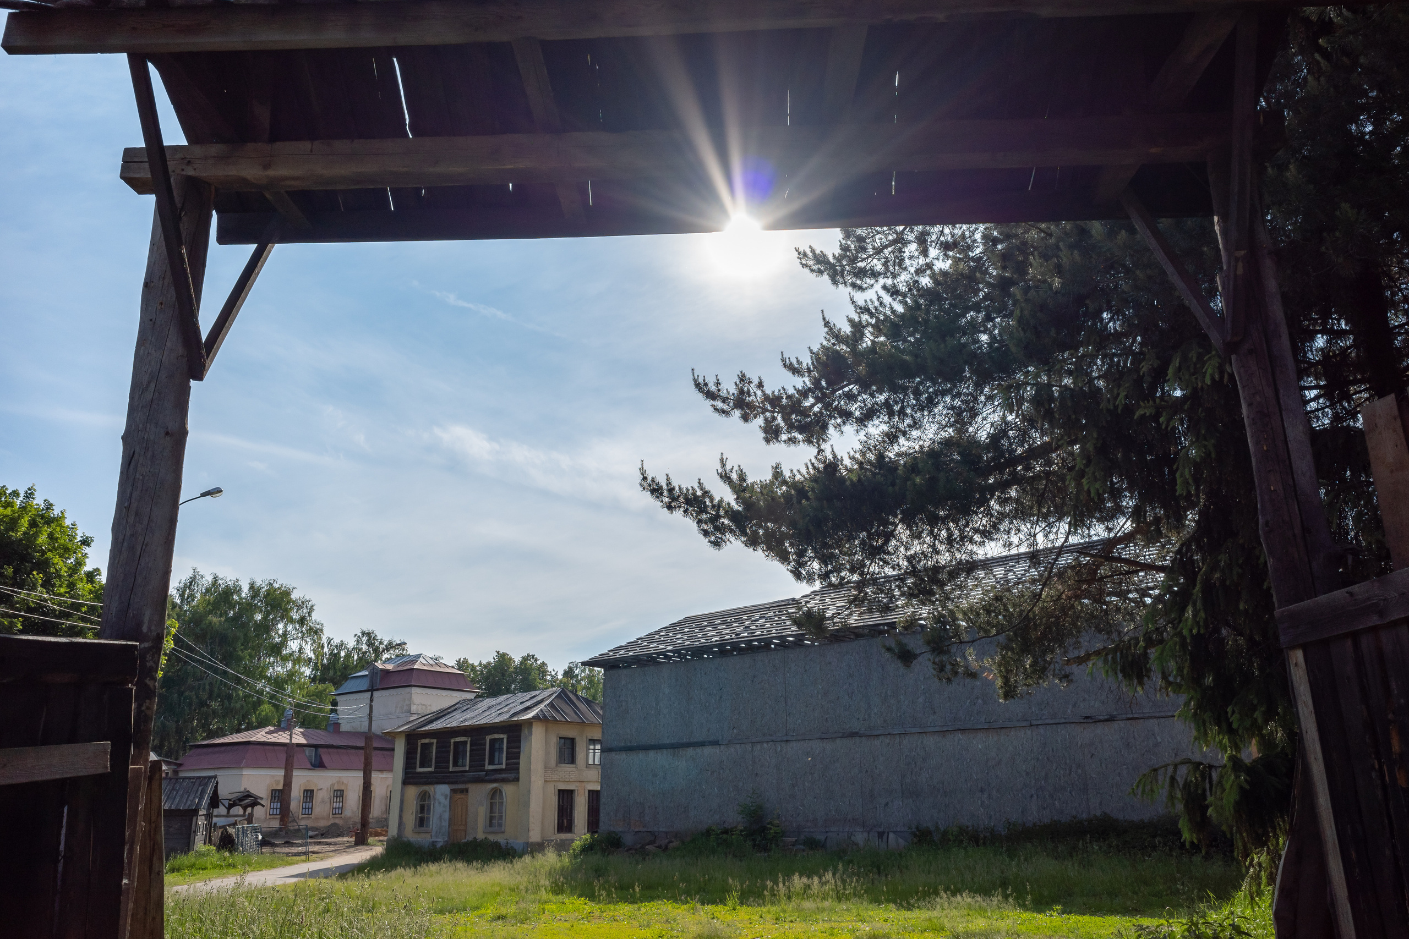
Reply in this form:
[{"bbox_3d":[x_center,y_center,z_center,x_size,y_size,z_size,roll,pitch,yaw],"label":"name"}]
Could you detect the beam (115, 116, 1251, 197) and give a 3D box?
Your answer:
[{"bbox_3d":[-0.046,-1.415,4.917,5.160,0.165,0.125,-1,-18,2],"label":"beam"}]

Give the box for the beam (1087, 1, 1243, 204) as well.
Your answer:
[{"bbox_3d":[1.979,-1.610,4.843,0.160,0.120,1.580,-1,-18,2],"label":"beam"}]

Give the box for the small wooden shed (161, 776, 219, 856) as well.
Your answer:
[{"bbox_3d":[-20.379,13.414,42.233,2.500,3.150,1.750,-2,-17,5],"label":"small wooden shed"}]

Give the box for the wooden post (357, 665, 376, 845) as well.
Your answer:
[{"bbox_3d":[-17.043,14.410,55.785,0.500,8.818,0.400,3,-18,-16],"label":"wooden post"}]

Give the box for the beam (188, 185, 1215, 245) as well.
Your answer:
[{"bbox_3d":[0.000,-1.310,5.606,5.100,0.190,0.090,-1,-18,2],"label":"beam"}]

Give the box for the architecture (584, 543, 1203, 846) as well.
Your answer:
[{"bbox_3d":[8.067,9.608,42.916,25.380,10.250,10.000,-14,-22,36],"label":"architecture"}]

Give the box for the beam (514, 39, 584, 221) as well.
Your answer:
[{"bbox_3d":[-0.684,-1.557,4.936,0.110,0.120,1.580,-1,-18,2],"label":"beam"}]

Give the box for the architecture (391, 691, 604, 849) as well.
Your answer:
[{"bbox_3d":[-8.953,14.649,53.609,10.609,7.350,8.600,-14,-22,36],"label":"architecture"}]

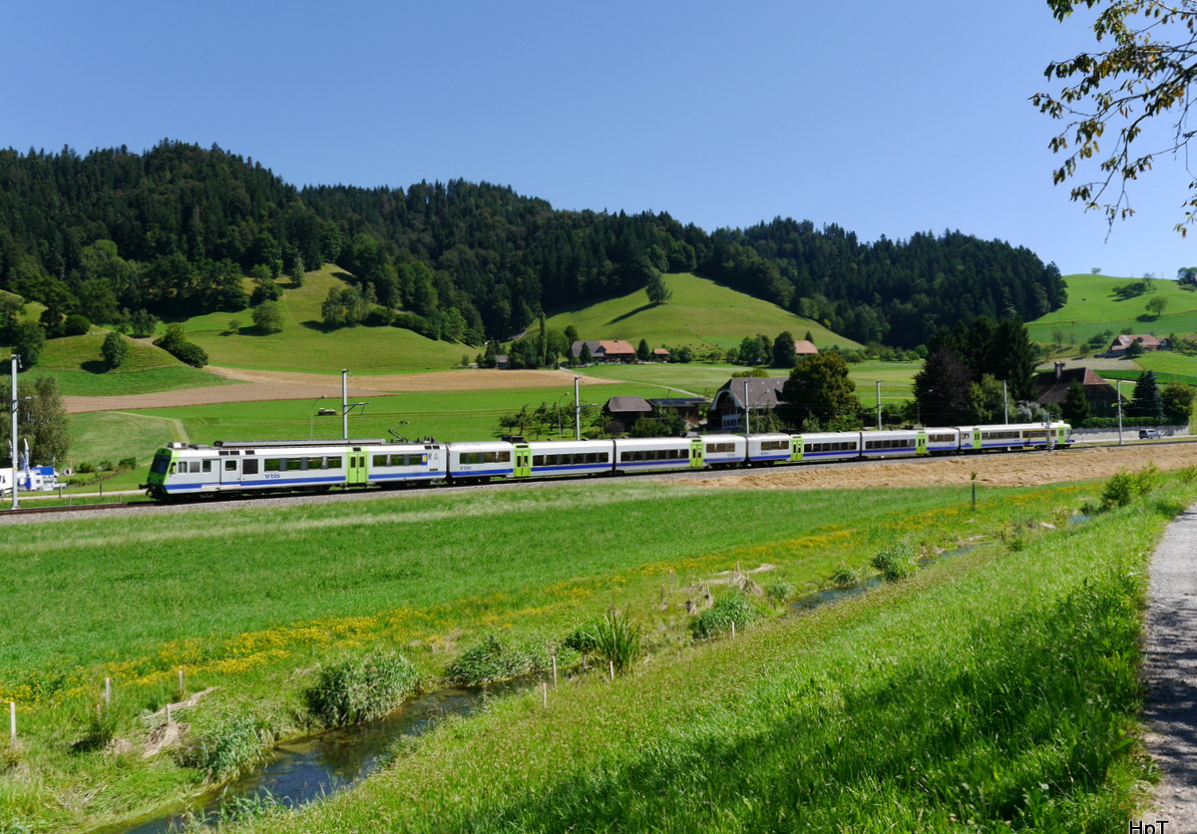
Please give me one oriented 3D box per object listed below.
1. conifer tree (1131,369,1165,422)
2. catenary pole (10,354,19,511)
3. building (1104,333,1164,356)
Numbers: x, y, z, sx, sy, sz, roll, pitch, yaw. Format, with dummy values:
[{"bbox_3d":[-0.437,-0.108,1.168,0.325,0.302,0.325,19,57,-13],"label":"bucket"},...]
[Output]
[{"bbox_3d":[103.413,-3.750,182.000,6.000,10.400,6.000,-3,-3,0],"label":"conifer tree"},{"bbox_3d":[-38.152,0.978,63.300,0.420,10.150,0.420,-5,-4,40],"label":"catenary pole"},{"bbox_3d":[268.584,-36.228,485.000,24.000,10.500,13.500,-2,-3,-7],"label":"building"}]

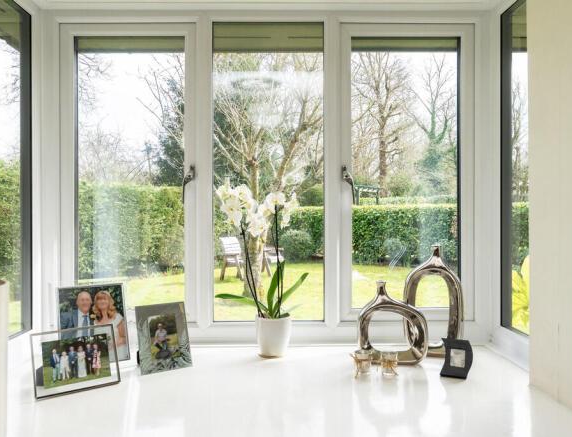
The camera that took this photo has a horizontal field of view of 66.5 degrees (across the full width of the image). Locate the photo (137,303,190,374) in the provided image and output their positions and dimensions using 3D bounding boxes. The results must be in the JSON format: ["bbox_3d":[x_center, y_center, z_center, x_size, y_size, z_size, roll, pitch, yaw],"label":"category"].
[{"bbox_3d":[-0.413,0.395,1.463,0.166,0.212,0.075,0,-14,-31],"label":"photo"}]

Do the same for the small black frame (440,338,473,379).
[{"bbox_3d":[0.535,0.438,1.380,0.085,0.113,0.055,0,0,31],"label":"small black frame"}]

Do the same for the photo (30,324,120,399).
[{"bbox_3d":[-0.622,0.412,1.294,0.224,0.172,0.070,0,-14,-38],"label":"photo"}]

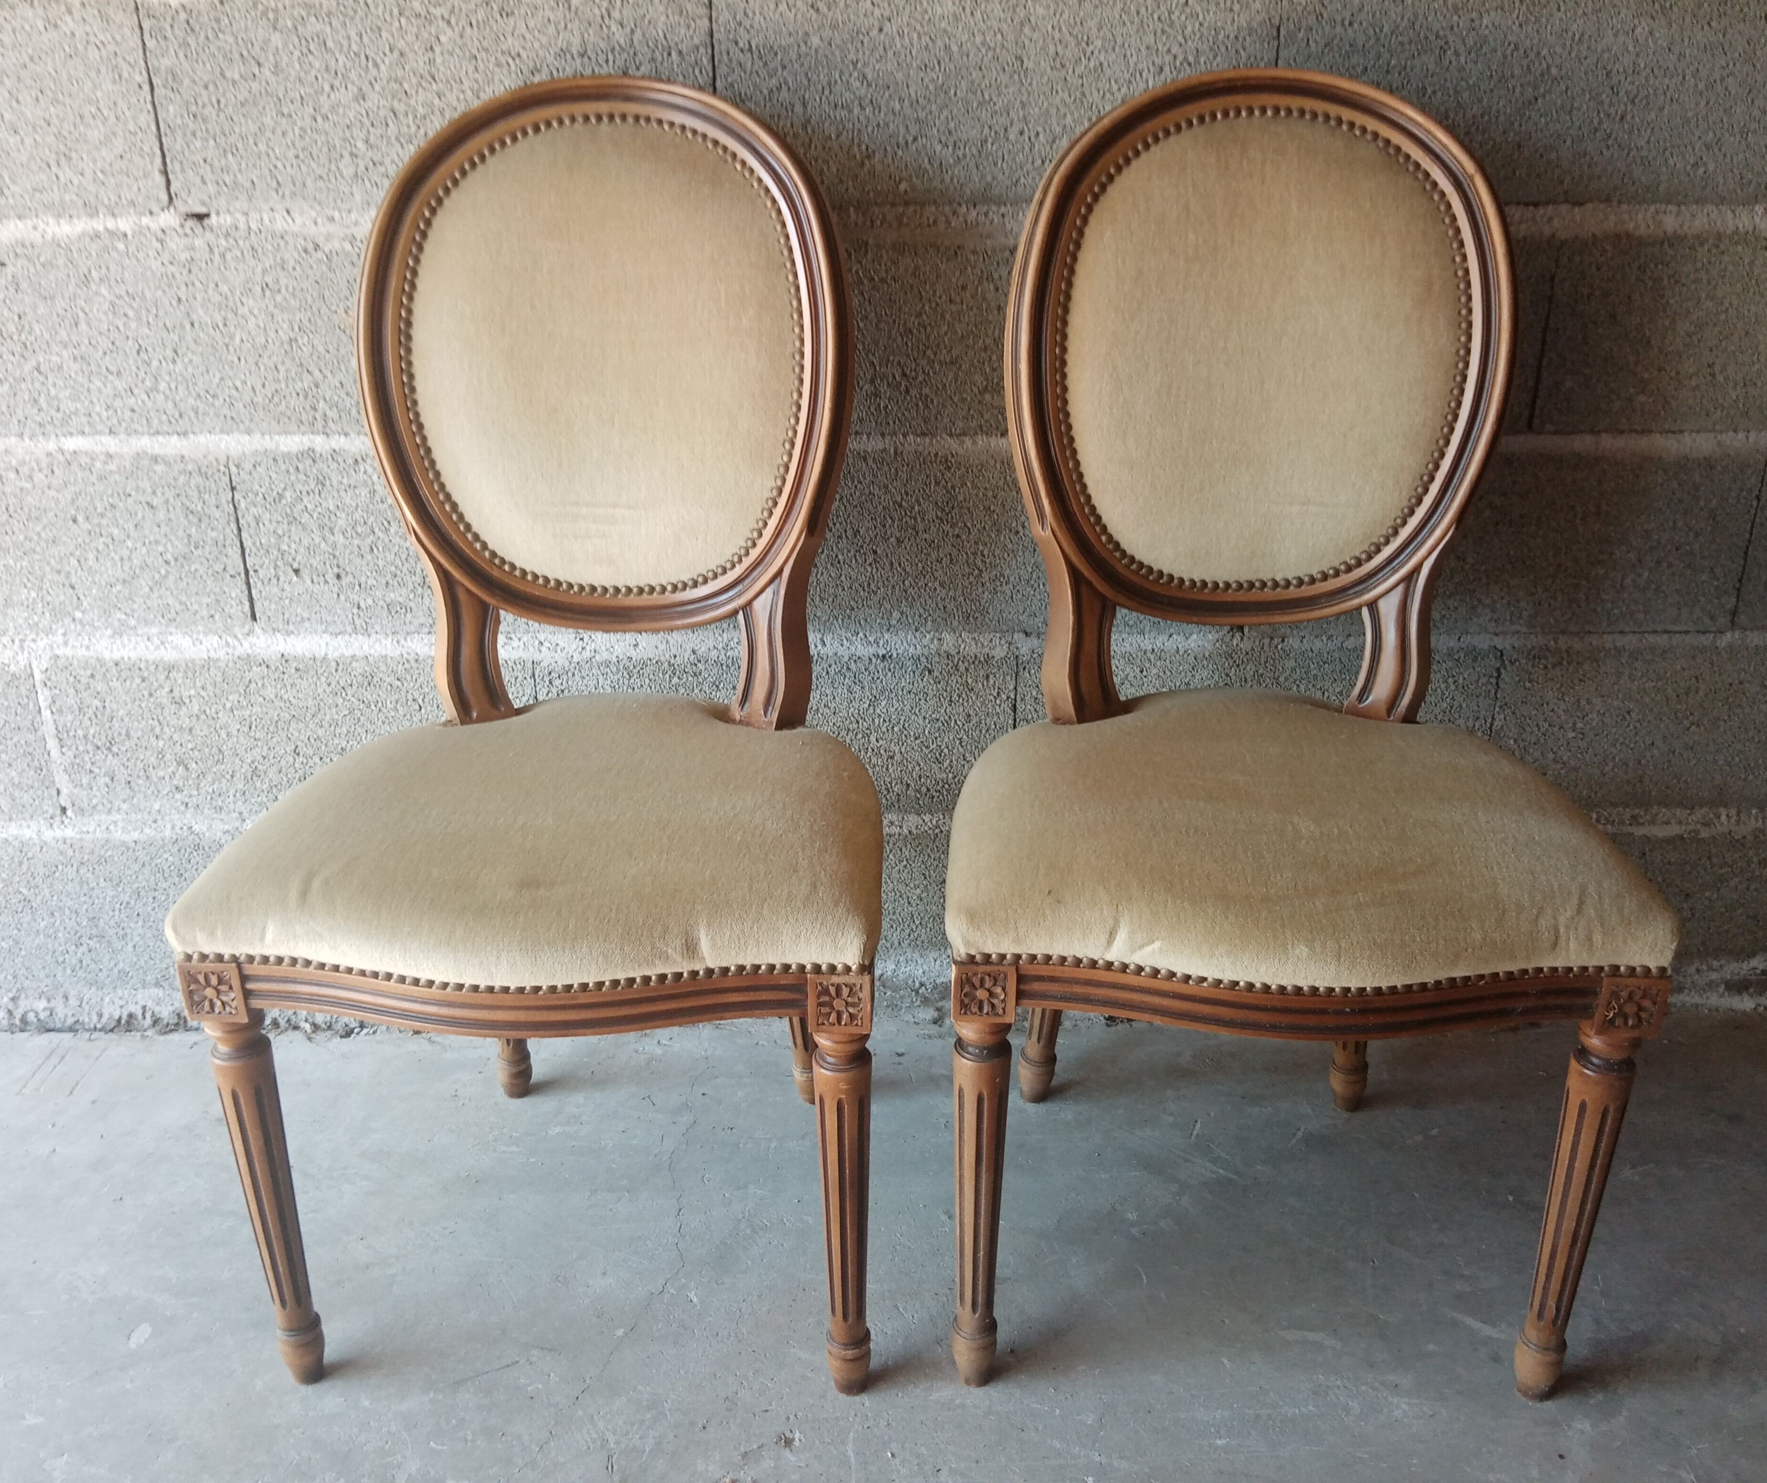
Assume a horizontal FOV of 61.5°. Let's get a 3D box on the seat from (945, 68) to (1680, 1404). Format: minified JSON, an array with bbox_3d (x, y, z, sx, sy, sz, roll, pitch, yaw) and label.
[{"bbox_3d":[0.301,-0.013,1.176,0.500,0.968,0.500,1,22,3],"label":"seat"}]

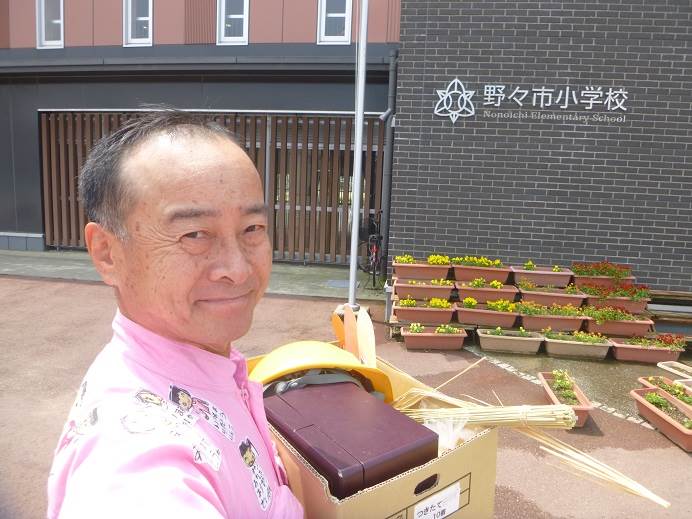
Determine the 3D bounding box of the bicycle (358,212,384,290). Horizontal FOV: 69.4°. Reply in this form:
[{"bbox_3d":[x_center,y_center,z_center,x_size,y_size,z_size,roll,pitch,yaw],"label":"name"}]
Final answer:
[{"bbox_3d":[0.460,-0.187,8.800,0.550,1.130,1.680,2,8,2],"label":"bicycle"}]

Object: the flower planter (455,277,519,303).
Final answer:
[{"bbox_3d":[1.502,0.357,5.357,0.640,0.220,0.225,3,7,6],"label":"flower planter"}]

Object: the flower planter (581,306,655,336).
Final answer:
[{"bbox_3d":[2.786,0.638,5.171,0.650,0.260,0.220,3,6,7],"label":"flower planter"}]

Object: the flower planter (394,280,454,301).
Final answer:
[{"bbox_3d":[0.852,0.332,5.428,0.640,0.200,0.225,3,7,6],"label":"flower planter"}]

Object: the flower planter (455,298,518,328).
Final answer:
[{"bbox_3d":[1.489,0.596,5.306,0.650,0.175,0.240,3,8,9],"label":"flower planter"}]

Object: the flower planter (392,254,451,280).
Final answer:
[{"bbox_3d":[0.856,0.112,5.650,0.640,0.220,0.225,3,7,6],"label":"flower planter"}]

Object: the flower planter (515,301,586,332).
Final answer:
[{"bbox_3d":[2.118,0.596,5.211,0.650,0.270,0.220,3,6,6],"label":"flower planter"}]

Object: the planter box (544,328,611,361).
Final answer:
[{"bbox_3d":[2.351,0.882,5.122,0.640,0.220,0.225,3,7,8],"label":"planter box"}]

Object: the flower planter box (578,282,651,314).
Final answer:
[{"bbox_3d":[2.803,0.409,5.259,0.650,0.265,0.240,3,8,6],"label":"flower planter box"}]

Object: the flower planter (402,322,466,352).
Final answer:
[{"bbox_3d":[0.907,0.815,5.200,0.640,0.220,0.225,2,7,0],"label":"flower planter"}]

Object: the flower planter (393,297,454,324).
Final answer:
[{"bbox_3d":[0.840,0.563,5.379,0.650,0.175,0.240,3,8,9],"label":"flower planter"}]

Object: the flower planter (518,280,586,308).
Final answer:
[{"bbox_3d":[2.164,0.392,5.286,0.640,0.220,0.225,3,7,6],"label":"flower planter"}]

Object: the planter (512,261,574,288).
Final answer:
[{"bbox_3d":[2.176,0.195,5.576,0.650,0.175,0.240,3,8,9],"label":"planter"}]

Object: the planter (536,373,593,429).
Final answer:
[{"bbox_3d":[1.650,1.052,3.803,0.240,0.175,0.650,4,8,11],"label":"planter"}]

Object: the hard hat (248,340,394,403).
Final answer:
[{"bbox_3d":[-0.053,0.222,0.970,0.280,0.220,0.150,-12,45,0],"label":"hard hat"}]

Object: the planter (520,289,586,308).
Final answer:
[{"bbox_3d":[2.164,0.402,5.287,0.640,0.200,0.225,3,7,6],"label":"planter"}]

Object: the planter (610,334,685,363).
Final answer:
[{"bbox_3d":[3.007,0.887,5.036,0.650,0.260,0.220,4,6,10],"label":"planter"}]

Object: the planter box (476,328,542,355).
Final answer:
[{"bbox_3d":[1.703,0.861,5.215,0.650,0.175,0.240,3,8,9],"label":"planter box"}]

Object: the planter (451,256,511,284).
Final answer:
[{"bbox_3d":[1.507,0.117,5.613,0.650,0.270,0.220,3,6,4],"label":"planter"}]

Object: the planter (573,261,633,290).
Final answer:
[{"bbox_3d":[2.799,0.187,5.492,0.650,0.300,0.220,3,6,4],"label":"planter"}]

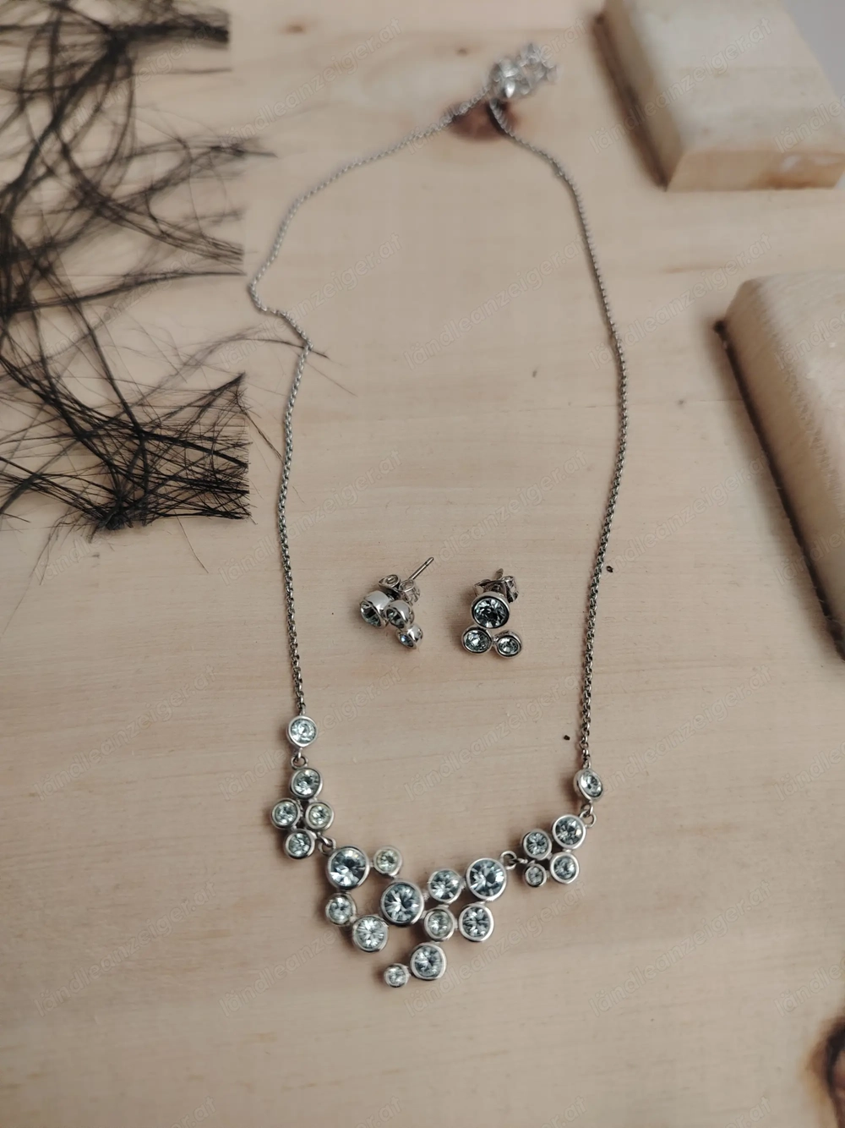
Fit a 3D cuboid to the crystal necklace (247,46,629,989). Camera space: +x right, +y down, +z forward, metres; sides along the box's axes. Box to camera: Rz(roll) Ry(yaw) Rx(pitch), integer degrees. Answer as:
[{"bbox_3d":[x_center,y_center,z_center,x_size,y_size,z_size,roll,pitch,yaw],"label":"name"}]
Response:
[{"bbox_3d":[0.003,-0.043,0.158,0.078,0.005,0.225,-2,61,-3],"label":"crystal necklace"}]

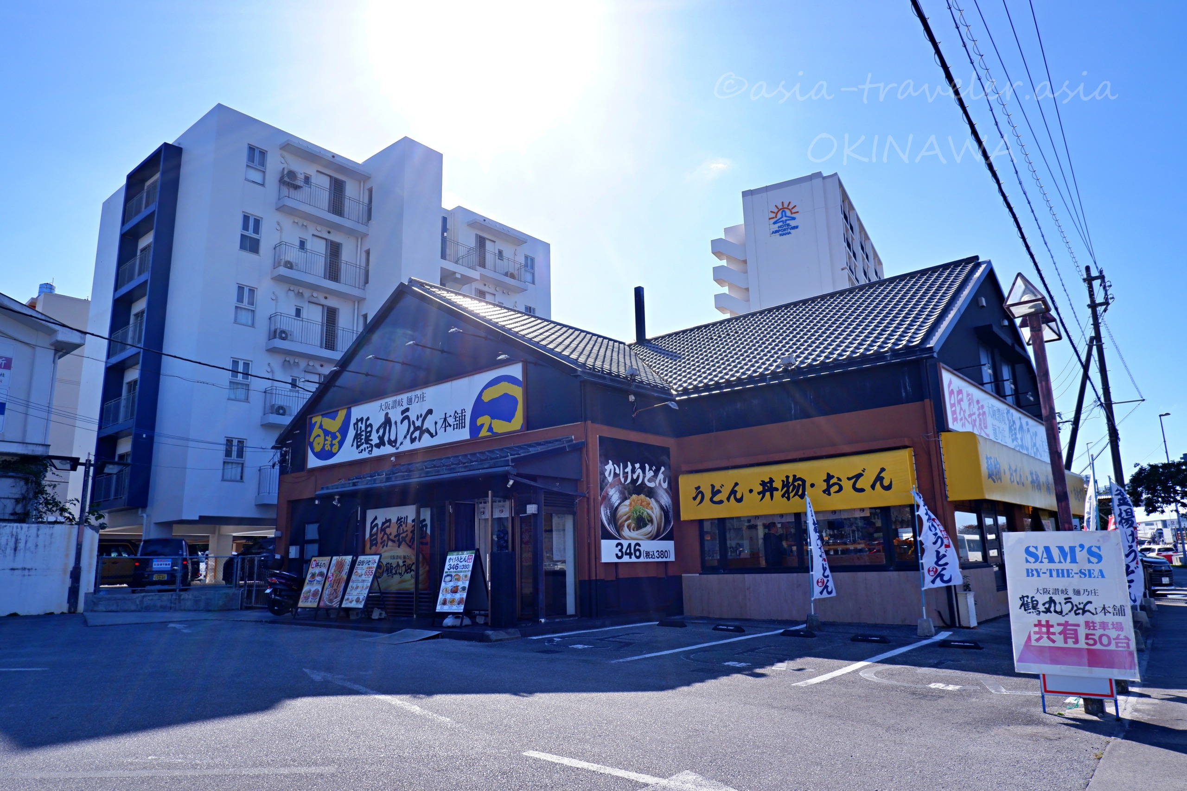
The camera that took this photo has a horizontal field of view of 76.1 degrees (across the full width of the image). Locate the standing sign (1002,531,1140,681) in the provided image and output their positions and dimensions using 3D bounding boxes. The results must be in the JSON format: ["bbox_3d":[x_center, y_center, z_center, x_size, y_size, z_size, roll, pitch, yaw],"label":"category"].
[{"bbox_3d":[3.777,1.652,6.050,0.840,1.140,0.200,-13,-16,42],"label":"standing sign"}]

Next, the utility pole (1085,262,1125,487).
[{"bbox_3d":[18.769,0.804,27.503,0.500,11.540,0.700,-11,-16,39],"label":"utility pole"}]

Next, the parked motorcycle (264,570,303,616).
[{"bbox_3d":[-7.100,4.750,18.519,0.700,1.120,1.900,-11,-16,39],"label":"parked motorcycle"}]

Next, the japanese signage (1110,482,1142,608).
[{"bbox_3d":[8.708,2.450,12.415,0.550,1.950,0.150,3,-13,-19],"label":"japanese signage"}]

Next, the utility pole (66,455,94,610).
[{"bbox_3d":[-13.835,3.679,20.521,0.280,4.250,0.280,-11,-16,39],"label":"utility pole"}]

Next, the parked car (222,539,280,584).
[{"bbox_3d":[-11.057,5.717,26.193,1.600,1.620,3.800,-11,-16,39],"label":"parked car"}]

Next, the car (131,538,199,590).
[{"bbox_3d":[-13.063,5.115,22.952,1.480,1.600,3.400,5,-14,-27],"label":"car"}]

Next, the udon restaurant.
[{"bbox_3d":[1.625,1.642,21.104,18.490,8.060,14.540,-11,-16,39],"label":"udon restaurant"}]

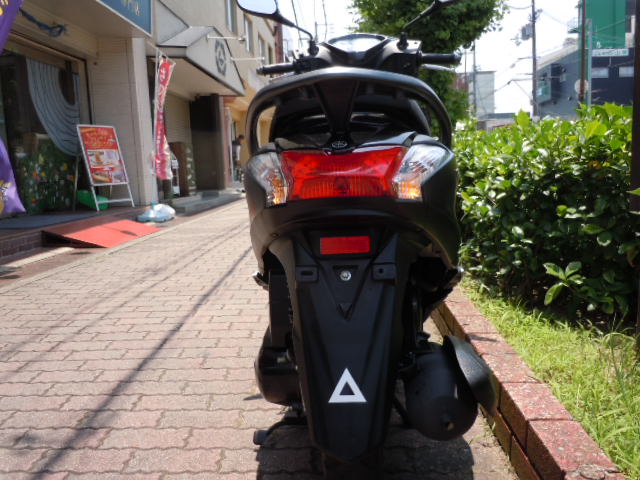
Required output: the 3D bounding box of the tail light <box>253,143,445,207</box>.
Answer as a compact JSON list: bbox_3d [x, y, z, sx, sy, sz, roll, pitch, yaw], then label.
[{"bbox_3d":[0.045,-0.102,0.825,0.315,0.090,0.120,-2,9,6],"label":"tail light"}]

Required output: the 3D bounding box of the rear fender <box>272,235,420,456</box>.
[{"bbox_3d":[0.043,0.143,0.796,0.220,0.320,0.170,-2,9,6],"label":"rear fender"}]

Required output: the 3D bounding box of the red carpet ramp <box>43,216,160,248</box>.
[{"bbox_3d":[-2.230,-0.096,5.395,0.670,0.155,1.328,-2,9,5],"label":"red carpet ramp"}]

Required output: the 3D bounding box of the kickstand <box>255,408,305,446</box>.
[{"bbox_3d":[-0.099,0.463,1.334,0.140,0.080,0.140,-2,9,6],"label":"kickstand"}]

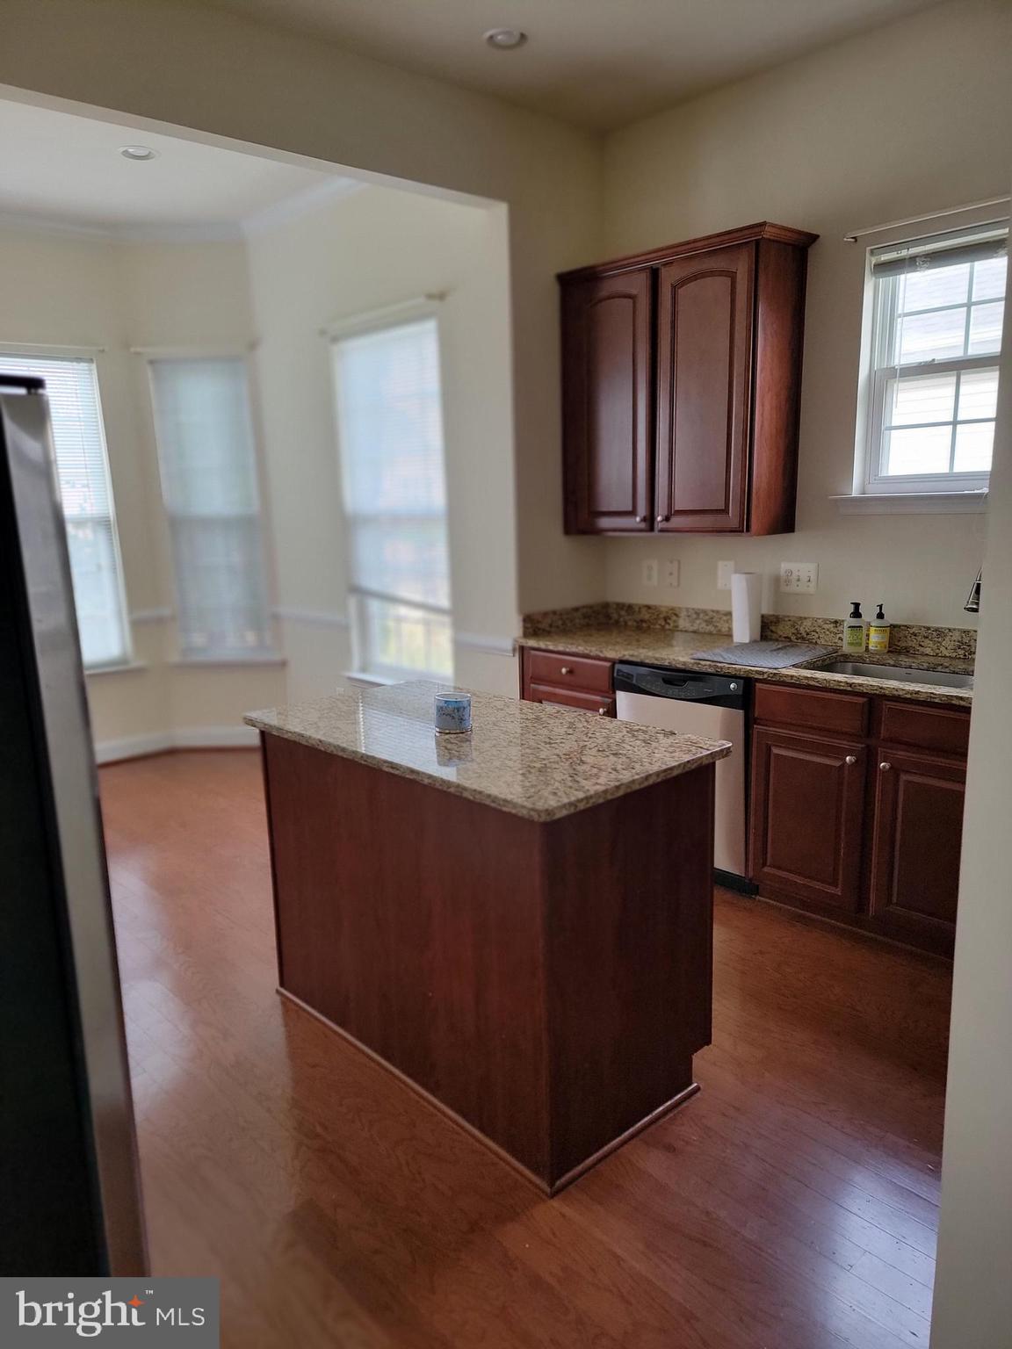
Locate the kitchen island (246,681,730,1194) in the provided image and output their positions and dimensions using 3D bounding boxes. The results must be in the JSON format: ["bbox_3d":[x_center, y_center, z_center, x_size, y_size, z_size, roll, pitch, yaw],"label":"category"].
[{"bbox_3d":[-0.100,0.589,2.655,0.677,0.896,1.282,-12,15,-41],"label":"kitchen island"}]

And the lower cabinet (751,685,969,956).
[{"bbox_3d":[1.411,0.444,3.259,0.630,0.856,0.911,-12,15,-41],"label":"lower cabinet"}]

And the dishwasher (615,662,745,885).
[{"bbox_3d":[0.880,0.355,3.802,0.625,0.840,0.612,-12,15,-41],"label":"dishwasher"}]

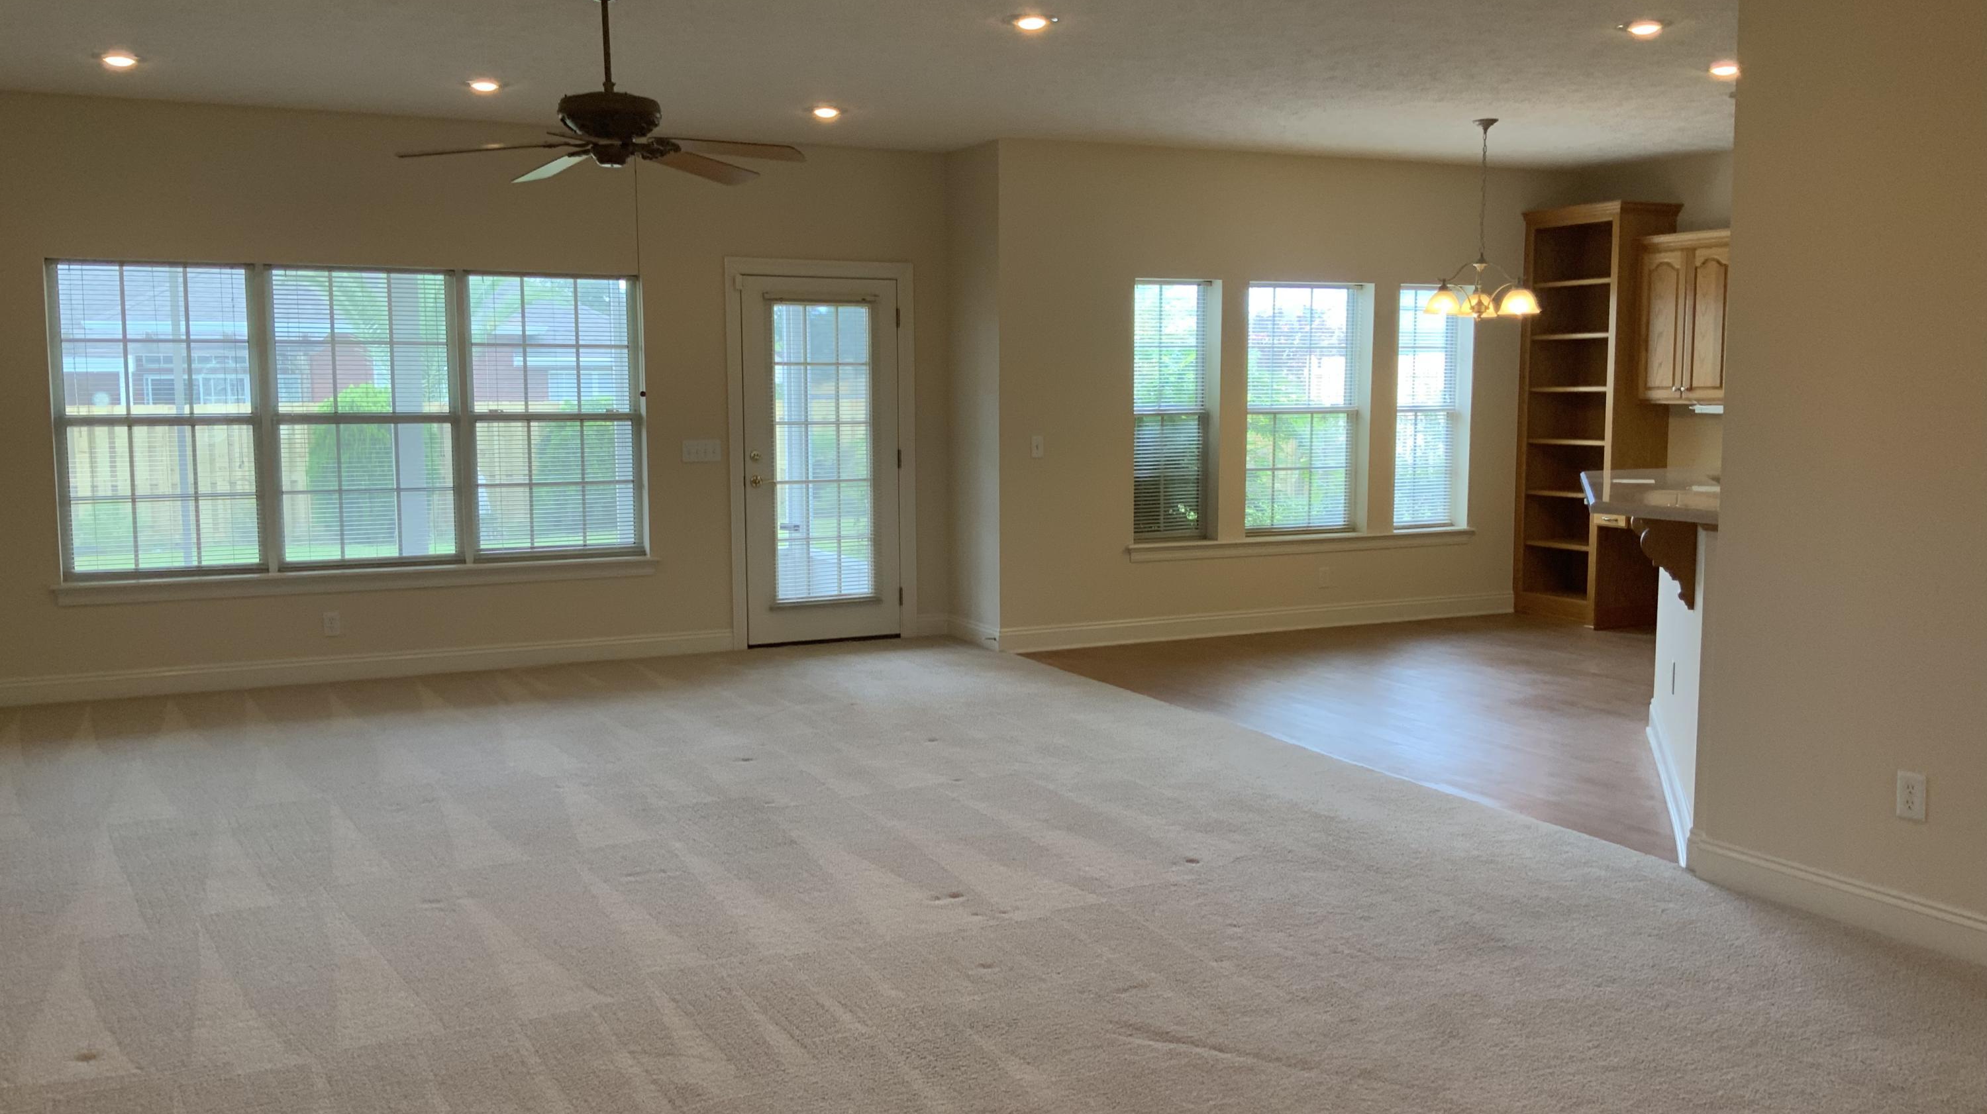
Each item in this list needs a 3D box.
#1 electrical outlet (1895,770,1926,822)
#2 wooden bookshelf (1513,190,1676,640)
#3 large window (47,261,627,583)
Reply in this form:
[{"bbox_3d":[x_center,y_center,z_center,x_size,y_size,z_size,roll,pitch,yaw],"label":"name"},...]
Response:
[{"bbox_3d":[2.386,0.623,4.326,0.009,0.121,0.077,-3,7,-26],"label":"electrical outlet"},{"bbox_3d":[3.637,-0.847,10.135,0.500,2.470,0.750,-3,7,-26],"label":"wooden bookshelf"},{"bbox_3d":[-3.095,-0.670,8.264,2.720,1.480,0.100,-3,7,-26],"label":"large window"}]

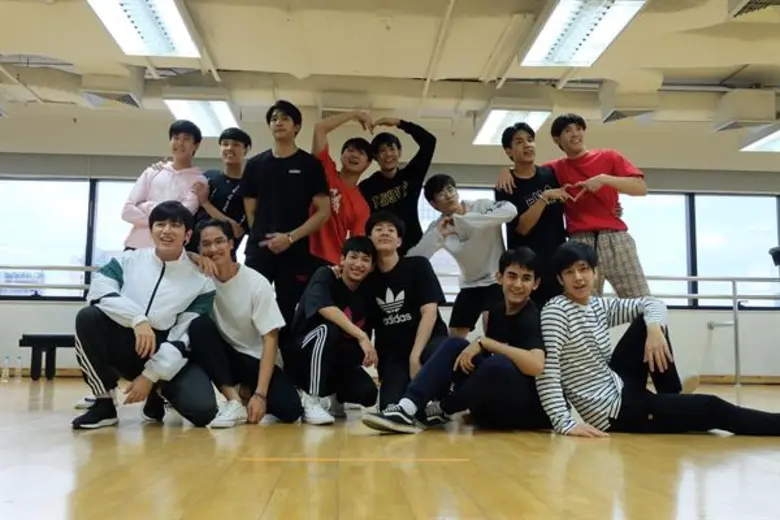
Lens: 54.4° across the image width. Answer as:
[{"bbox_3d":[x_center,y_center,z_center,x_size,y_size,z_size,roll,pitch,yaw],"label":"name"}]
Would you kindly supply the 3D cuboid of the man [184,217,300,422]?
[{"bbox_3d":[-0.714,0.288,3.730,0.580,1.000,0.700,-2,-7,22],"label":"man"}]

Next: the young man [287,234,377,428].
[{"bbox_3d":[-0.283,0.337,3.806,0.540,0.930,0.660,2,-7,-10],"label":"young man"}]

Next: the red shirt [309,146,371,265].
[{"bbox_3d":[-0.302,-0.314,4.362,0.460,0.680,0.270,7,-6,-4],"label":"red shirt"}]

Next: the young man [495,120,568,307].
[{"bbox_3d":[0.772,0.030,4.224,0.520,1.660,0.360,3,-7,-20],"label":"young man"}]

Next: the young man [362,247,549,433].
[{"bbox_3d":[0.306,0.354,3.442,0.800,0.830,0.540,5,-8,-32],"label":"young man"}]

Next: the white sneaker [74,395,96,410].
[{"bbox_3d":[-1.687,0.795,4.316,0.280,0.105,0.100,4,-7,-30],"label":"white sneaker"}]

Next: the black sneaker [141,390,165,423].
[{"bbox_3d":[-1.143,0.674,3.666,0.100,0.120,0.280,2,33,-15],"label":"black sneaker"}]

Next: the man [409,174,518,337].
[{"bbox_3d":[0.413,0.175,4.258,0.640,1.370,0.420,0,-6,5],"label":"man"}]

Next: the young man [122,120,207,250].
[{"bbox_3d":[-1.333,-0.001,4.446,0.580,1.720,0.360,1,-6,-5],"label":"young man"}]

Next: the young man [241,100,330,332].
[{"bbox_3d":[-0.568,-0.039,4.160,0.520,1.750,0.360,0,-6,5],"label":"young man"}]

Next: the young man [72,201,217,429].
[{"bbox_3d":[-1.173,0.246,3.674,0.640,1.060,0.640,0,-7,10],"label":"young man"}]

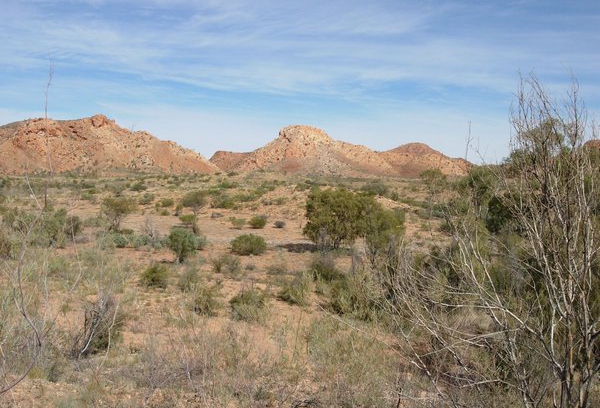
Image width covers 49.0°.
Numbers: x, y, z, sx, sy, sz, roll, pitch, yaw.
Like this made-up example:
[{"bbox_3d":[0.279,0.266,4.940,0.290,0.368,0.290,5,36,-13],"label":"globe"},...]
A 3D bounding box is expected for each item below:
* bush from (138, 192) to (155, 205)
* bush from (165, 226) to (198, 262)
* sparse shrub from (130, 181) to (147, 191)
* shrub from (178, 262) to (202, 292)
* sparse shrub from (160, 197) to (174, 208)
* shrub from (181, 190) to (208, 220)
[{"bbox_3d":[-18.147,-0.657,77.912,1.595,1.660,1.436,0,3,0],"label":"bush"},{"bbox_3d":[-5.679,1.985,31.927,1.505,1.696,1.354,-1,3,-10],"label":"bush"},{"bbox_3d":[-27.364,-2.974,111.657,2.271,1.710,2.044,0,3,0],"label":"sparse shrub"},{"bbox_3d":[-4.084,2.680,24.537,0.895,1.081,0.806,0,3,-9],"label":"shrub"},{"bbox_3d":[-15.801,-0.161,78.521,1.669,1.108,1.503,-1,3,-11],"label":"sparse shrub"},{"bbox_3d":[-10.452,-0.173,65.191,2.774,2.525,2.497,0,3,-9],"label":"shrub"}]

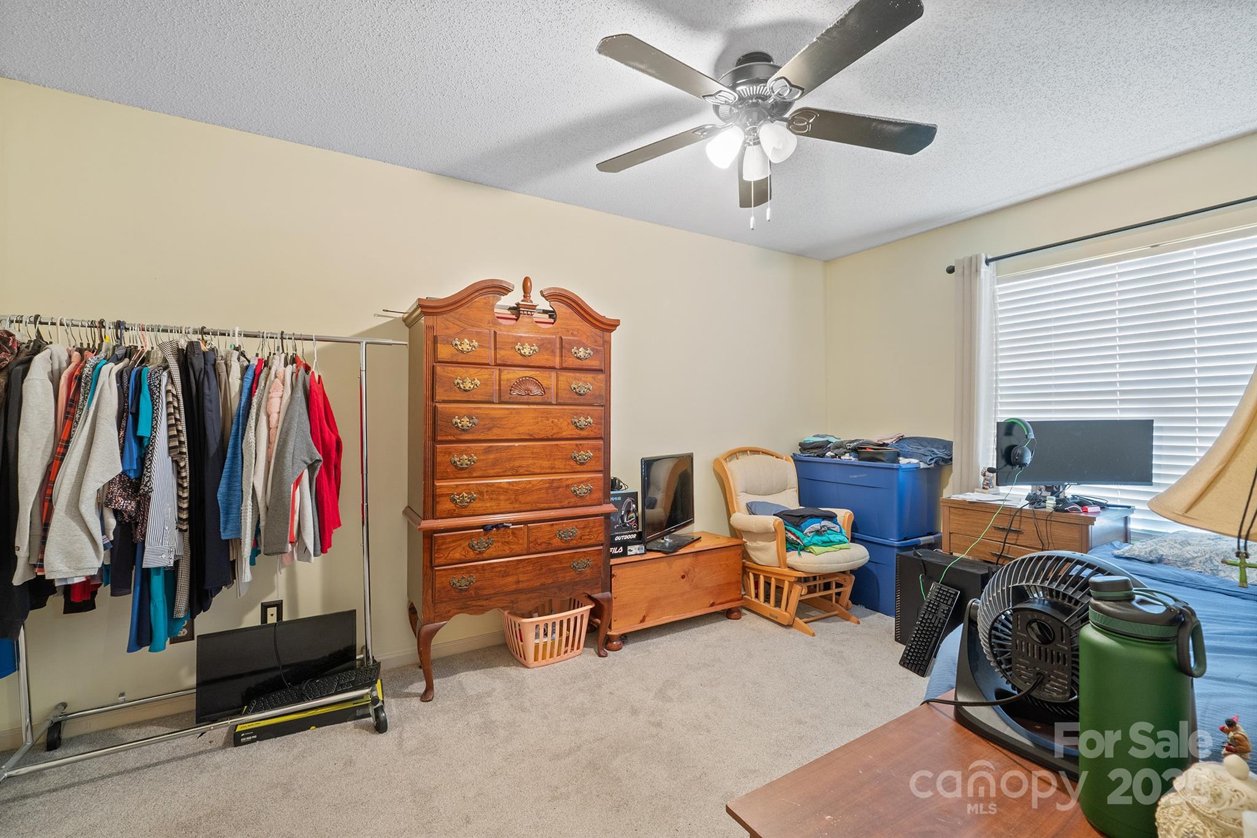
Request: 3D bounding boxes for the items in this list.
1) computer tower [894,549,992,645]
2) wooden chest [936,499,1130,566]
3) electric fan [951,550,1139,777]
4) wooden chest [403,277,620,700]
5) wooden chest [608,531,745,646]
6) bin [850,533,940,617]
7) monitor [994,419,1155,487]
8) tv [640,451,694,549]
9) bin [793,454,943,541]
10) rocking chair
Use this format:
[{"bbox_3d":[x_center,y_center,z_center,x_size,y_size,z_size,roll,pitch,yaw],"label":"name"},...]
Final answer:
[{"bbox_3d":[1.646,0.964,2.691,0.210,0.480,0.450,0,0,-28],"label":"computer tower"},{"bbox_3d":[2.034,0.812,2.633,0.510,0.785,0.635,0,0,-30],"label":"wooden chest"},{"bbox_3d":[0.591,0.323,0.711,0.170,0.280,0.268,0,0,-30],"label":"electric fan"},{"bbox_3d":[-0.567,0.277,2.606,0.960,1.845,0.430,0,0,-30],"label":"wooden chest"},{"bbox_3d":[0.215,0.967,3.071,0.955,0.470,0.370,0,0,-31],"label":"wooden chest"},{"bbox_3d":[1.588,0.975,3.573,0.480,0.460,0.840,0,0,-30],"label":"bin"},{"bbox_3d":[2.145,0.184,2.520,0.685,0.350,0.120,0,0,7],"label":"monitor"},{"bbox_3d":[0.261,0.473,3.079,0.190,0.525,0.650,0,0,31],"label":"tv"},{"bbox_3d":[1.589,0.510,3.574,0.480,0.460,0.840,0,0,-30],"label":"bin"},{"bbox_3d":[1.025,0.697,3.264,0.650,1.015,0.750,0,0,-29],"label":"rocking chair"}]

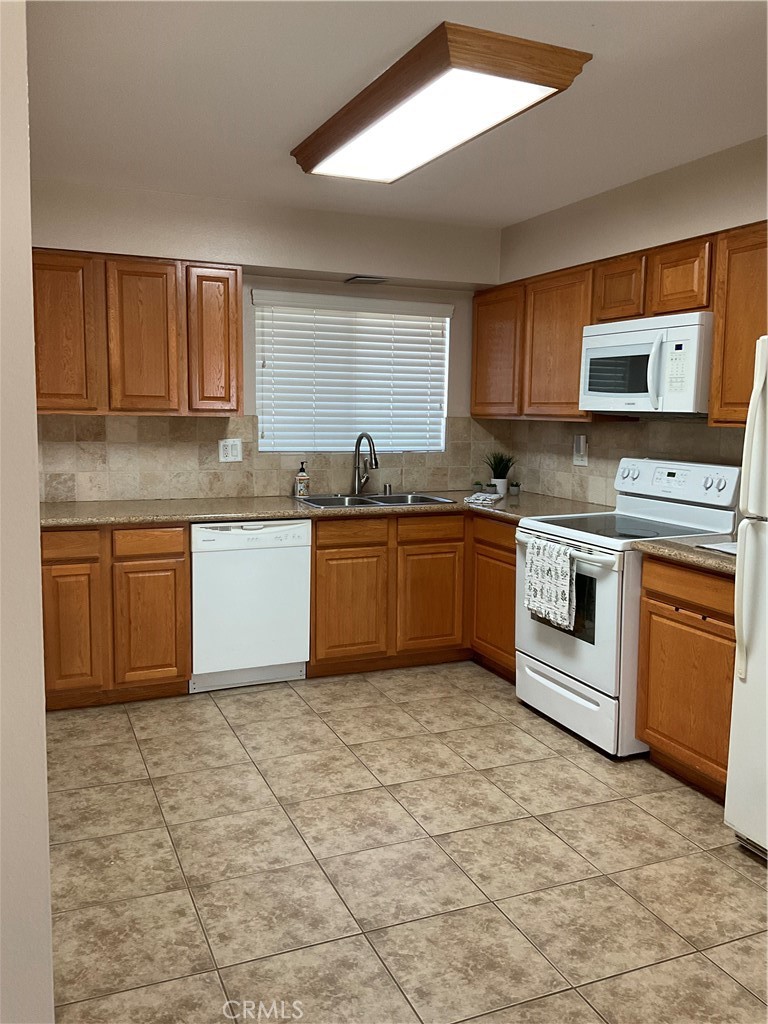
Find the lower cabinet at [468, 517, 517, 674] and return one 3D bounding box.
[{"bbox_3d":[0.851,0.452,4.587,0.617,0.872,0.564,-2,8,-23],"label":"lower cabinet"}]

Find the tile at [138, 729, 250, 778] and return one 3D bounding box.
[{"bbox_3d":[-0.795,1.003,3.588,0.402,0.010,0.402,-2,8,-23],"label":"tile"}]

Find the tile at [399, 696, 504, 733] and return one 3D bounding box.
[{"bbox_3d":[0.326,0.957,4.060,0.402,0.010,0.402,-2,8,-23],"label":"tile"}]

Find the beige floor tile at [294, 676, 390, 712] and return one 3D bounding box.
[{"bbox_3d":[-0.206,0.923,4.273,0.402,0.010,0.402,-2,8,-23],"label":"beige floor tile"}]

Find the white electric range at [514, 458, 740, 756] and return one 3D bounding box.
[{"bbox_3d":[1.069,0.380,3.912,0.670,1.200,0.762,-2,8,-23],"label":"white electric range"}]

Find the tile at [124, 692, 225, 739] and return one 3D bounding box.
[{"bbox_3d":[-0.959,0.956,3.967,0.402,0.010,0.404,-2,8,-23],"label":"tile"}]

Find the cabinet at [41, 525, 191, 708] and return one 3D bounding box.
[{"bbox_3d":[-1.369,0.461,4.285,0.686,0.872,0.617,-2,8,-23],"label":"cabinet"}]

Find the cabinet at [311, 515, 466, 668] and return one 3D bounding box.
[{"bbox_3d":[-0.065,0.408,4.833,0.909,0.872,0.617,-2,8,-23],"label":"cabinet"}]

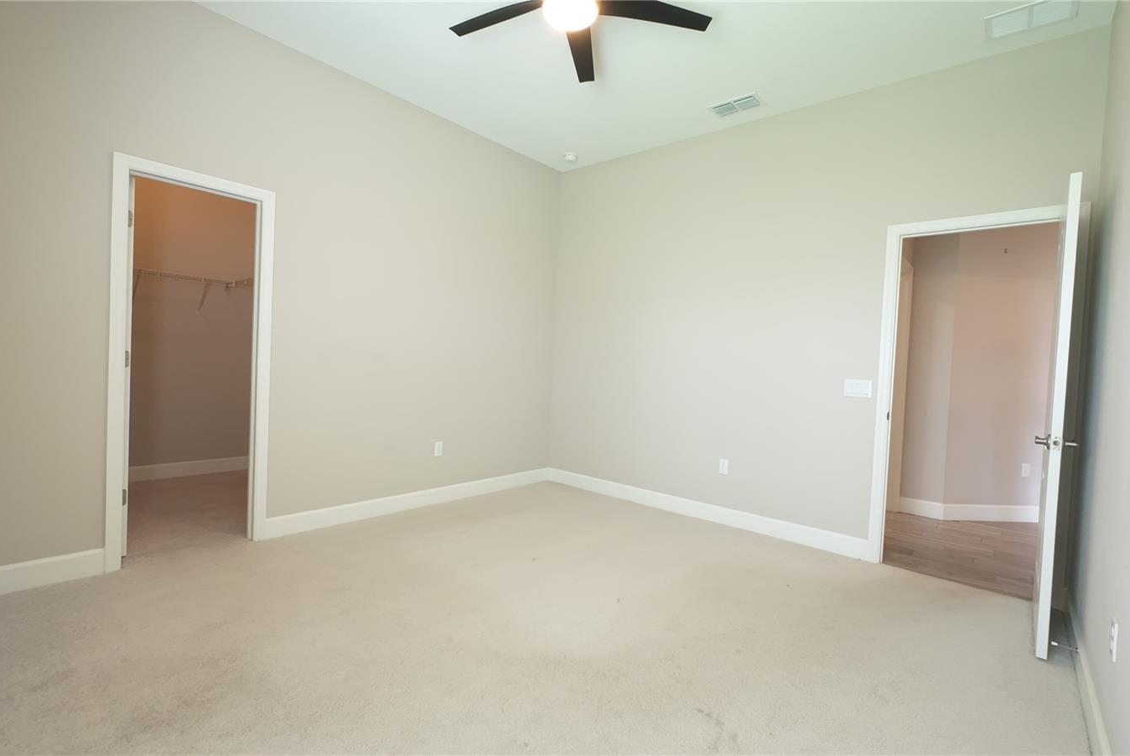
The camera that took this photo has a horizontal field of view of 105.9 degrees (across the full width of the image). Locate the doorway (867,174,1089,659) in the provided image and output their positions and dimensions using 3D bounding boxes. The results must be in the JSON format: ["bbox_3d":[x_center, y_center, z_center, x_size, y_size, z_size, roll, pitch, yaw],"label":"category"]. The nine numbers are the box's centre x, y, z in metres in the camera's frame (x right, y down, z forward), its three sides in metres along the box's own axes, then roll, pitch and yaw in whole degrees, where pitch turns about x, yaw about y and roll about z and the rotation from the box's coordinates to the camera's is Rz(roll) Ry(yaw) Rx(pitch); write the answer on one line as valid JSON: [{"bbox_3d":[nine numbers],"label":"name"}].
[{"bbox_3d":[2.193,0.132,2.260,0.865,2.175,0.850,4,2,35],"label":"doorway"}]

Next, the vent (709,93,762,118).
[{"bbox_3d":[1.232,-1.946,3.080,0.340,0.020,0.195,4,2,35],"label":"vent"}]

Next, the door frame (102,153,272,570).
[{"bbox_3d":[-2.123,-0.066,2.468,0.700,2.165,0.150,1,2,-44],"label":"door frame"}]

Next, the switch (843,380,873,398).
[{"bbox_3d":[1.944,0.072,2.834,0.153,0.115,0.015,4,2,35],"label":"switch"}]

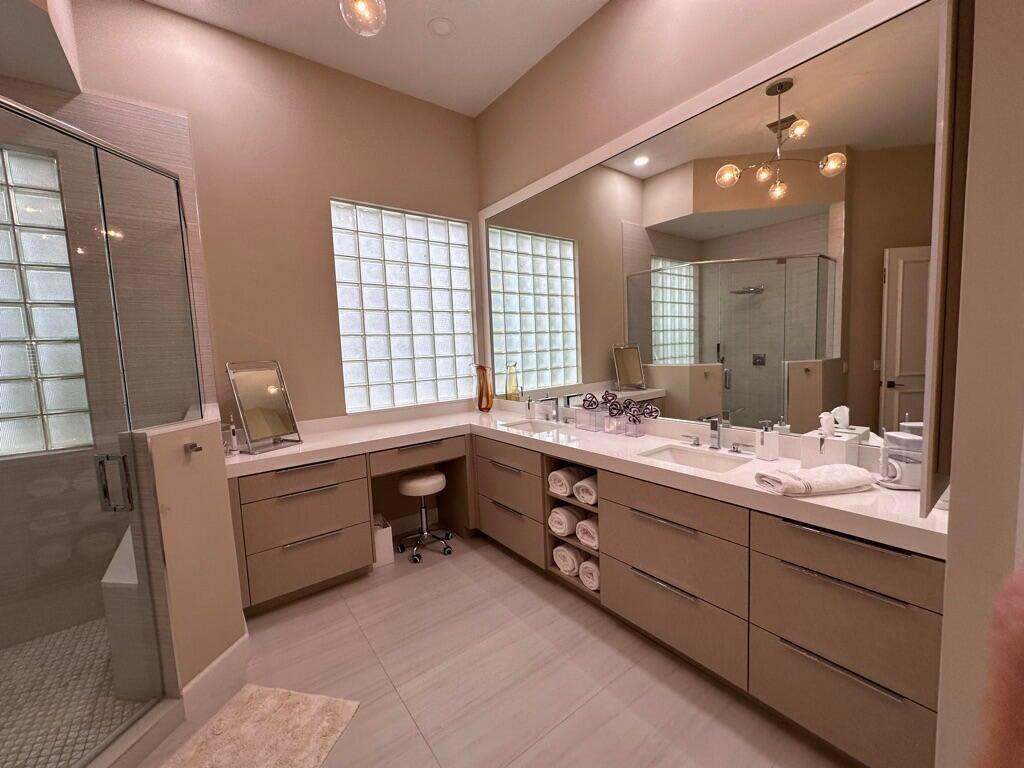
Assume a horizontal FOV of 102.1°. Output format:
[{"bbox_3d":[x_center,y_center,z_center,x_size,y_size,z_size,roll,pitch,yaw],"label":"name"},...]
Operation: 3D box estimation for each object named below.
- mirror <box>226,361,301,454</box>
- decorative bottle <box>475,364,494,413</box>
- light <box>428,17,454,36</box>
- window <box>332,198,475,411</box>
[{"bbox_3d":[-1.574,0.128,2.647,0.200,0.545,0.320,0,6,30],"label":"mirror"},{"bbox_3d":[-0.255,0.046,3.704,0.150,0.420,0.145,-2,5,0],"label":"decorative bottle"},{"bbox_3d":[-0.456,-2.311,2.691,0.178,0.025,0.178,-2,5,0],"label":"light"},{"bbox_3d":[-0.851,-0.621,3.527,1.220,1.620,0.100,-6,6,-37],"label":"window"}]

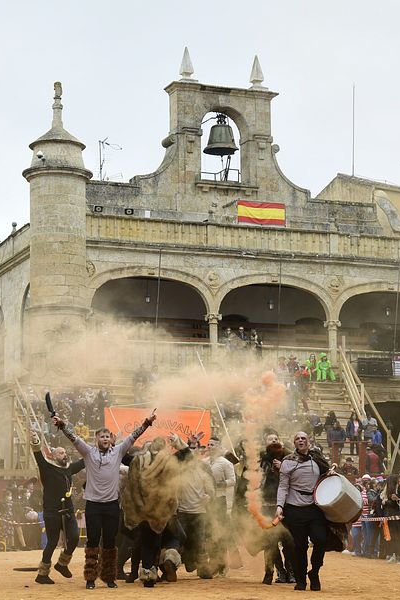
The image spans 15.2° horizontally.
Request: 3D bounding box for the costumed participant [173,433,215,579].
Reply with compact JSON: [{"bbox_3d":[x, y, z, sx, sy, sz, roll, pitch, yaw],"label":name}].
[{"bbox_3d":[-0.080,2.570,18.700,0.560,1.770,0.470,-1,-8,3],"label":"costumed participant"}]

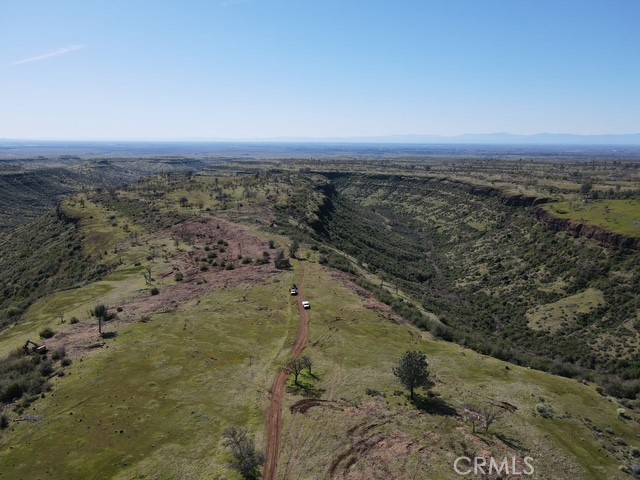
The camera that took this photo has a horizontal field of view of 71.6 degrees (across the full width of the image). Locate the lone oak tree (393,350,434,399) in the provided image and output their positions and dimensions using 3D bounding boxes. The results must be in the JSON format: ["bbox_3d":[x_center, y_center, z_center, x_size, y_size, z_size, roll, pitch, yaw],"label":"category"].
[{"bbox_3d":[25.964,36.916,121.346,11.200,14.700,10.900,0,13,0],"label":"lone oak tree"}]

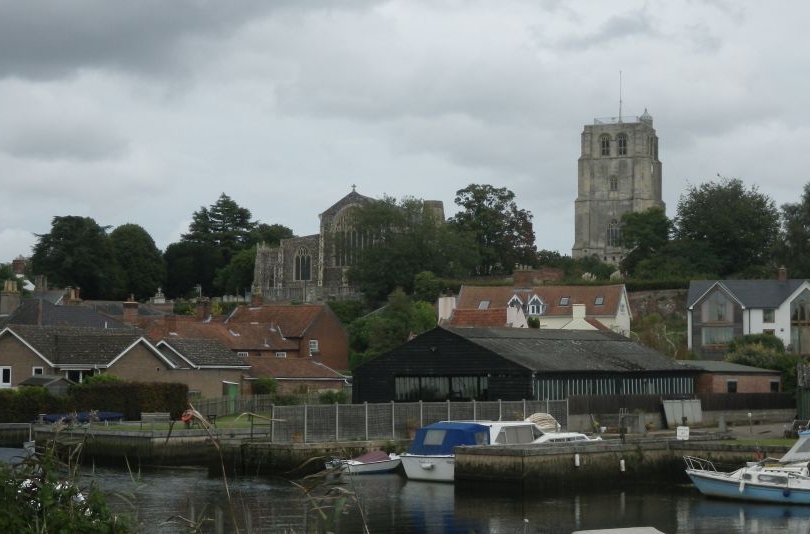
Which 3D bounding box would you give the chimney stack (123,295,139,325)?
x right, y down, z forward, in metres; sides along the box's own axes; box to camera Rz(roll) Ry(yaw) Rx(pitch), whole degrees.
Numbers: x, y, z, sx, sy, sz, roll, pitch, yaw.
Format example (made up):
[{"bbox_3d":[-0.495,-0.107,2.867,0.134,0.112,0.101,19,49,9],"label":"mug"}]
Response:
[{"bbox_3d":[-24.618,3.813,139.918,1.250,2.700,0.900,0,-4,5],"label":"chimney stack"}]

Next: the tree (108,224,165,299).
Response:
[{"bbox_3d":[-39.442,-0.522,228.530,8.488,11.442,8.064,0,-4,0],"label":"tree"}]

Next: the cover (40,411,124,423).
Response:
[{"bbox_3d":[-19.231,8.915,93.115,5.000,0.800,1.800,-1,-4,17],"label":"cover"}]

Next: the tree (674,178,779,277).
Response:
[{"bbox_3d":[39.263,-4.350,190.700,12.701,12.993,12.066,0,-4,0],"label":"tree"}]

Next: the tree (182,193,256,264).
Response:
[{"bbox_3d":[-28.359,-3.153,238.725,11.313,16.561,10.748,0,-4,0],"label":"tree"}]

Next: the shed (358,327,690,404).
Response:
[{"bbox_3d":[7.729,6.820,99.865,15.000,5.700,16.800,-3,-5,44],"label":"shed"}]

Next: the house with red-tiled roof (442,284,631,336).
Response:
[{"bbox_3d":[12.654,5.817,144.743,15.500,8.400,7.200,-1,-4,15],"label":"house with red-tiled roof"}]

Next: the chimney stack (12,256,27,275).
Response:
[{"bbox_3d":[-44.537,-0.116,180.399,1.400,2.050,1.100,-1,-4,14],"label":"chimney stack"}]

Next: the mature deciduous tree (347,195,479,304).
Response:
[{"bbox_3d":[0.856,-1.795,205.564,17.114,15.049,16.258,0,-4,0],"label":"mature deciduous tree"}]

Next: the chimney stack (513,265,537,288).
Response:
[{"bbox_3d":[10.998,0.966,144.927,1.700,2.400,1.000,-1,-4,15],"label":"chimney stack"}]

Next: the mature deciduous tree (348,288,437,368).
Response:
[{"bbox_3d":[-1.061,5.882,129.750,7.400,8.200,6.800,0,-4,0],"label":"mature deciduous tree"}]

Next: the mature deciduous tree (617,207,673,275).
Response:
[{"bbox_3d":[30.592,-2.997,198.628,6.869,9.443,6.526,0,-4,0],"label":"mature deciduous tree"}]

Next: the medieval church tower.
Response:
[{"bbox_3d":[39.943,-12.538,289.023,15.200,32.000,15.200,-1,-4,16],"label":"medieval church tower"}]

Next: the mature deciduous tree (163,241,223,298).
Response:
[{"bbox_3d":[-30.545,0.569,224.449,8.624,8.786,8.193,0,-4,0],"label":"mature deciduous tree"}]

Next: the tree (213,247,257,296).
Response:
[{"bbox_3d":[-26.941,0.936,247.743,7.500,8.400,7.500,0,-4,0],"label":"tree"}]

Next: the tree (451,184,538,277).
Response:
[{"bbox_3d":[13.284,-5.429,234.572,12.900,14.000,12.200,0,-4,0],"label":"tree"}]

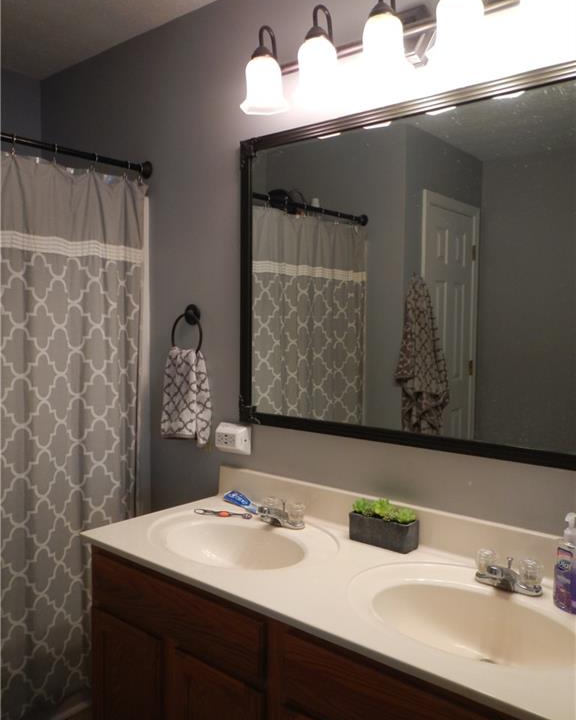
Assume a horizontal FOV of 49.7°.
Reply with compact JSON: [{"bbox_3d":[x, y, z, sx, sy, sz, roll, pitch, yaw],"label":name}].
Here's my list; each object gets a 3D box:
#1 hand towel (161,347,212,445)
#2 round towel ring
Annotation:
[{"bbox_3d":[-0.370,0.126,2.229,0.233,0.350,0.074,3,4,39],"label":"hand towel"},{"bbox_3d":[-0.356,-0.100,2.226,0.165,0.194,0.052,3,4,39],"label":"round towel ring"}]

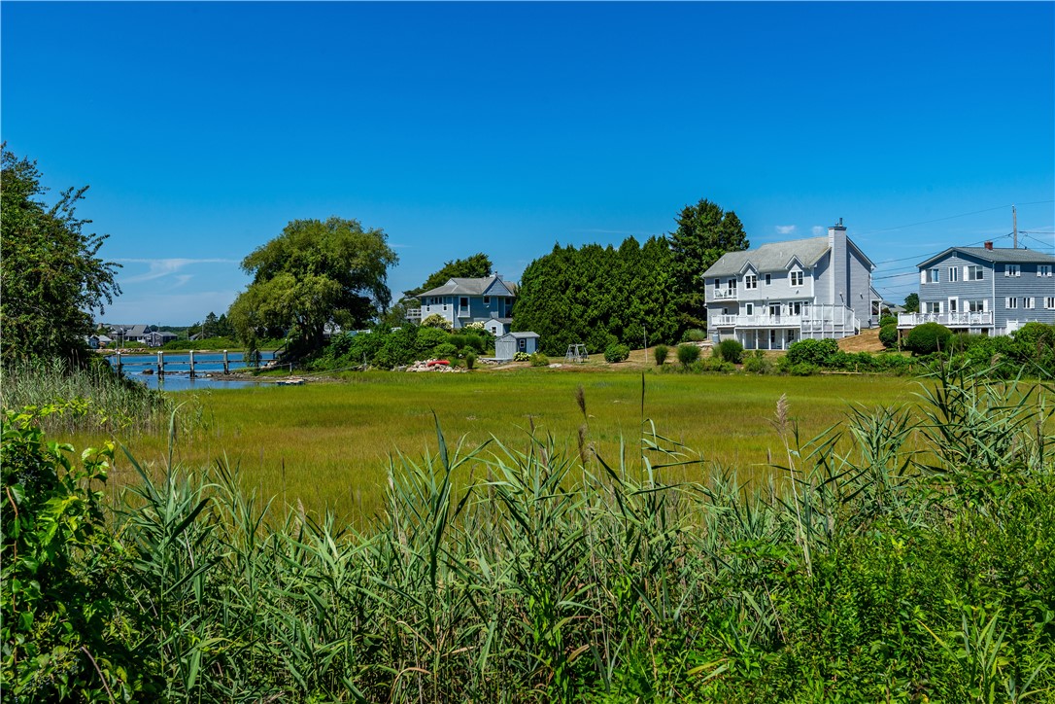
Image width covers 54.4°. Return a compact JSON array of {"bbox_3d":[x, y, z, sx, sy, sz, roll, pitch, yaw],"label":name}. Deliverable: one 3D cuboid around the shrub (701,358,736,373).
[{"bbox_3d":[15.152,1.112,81.000,2.750,1.250,2.200,0,1,0],"label":"shrub"}]

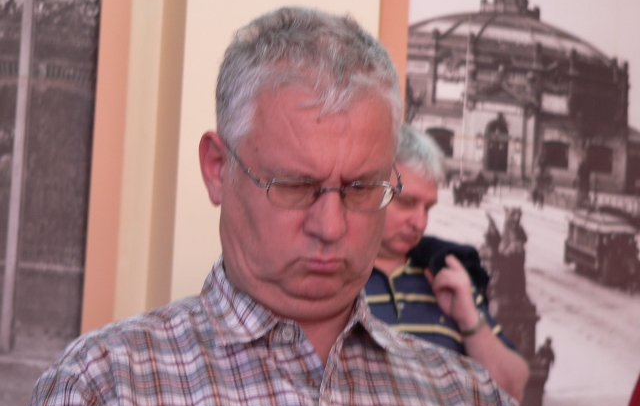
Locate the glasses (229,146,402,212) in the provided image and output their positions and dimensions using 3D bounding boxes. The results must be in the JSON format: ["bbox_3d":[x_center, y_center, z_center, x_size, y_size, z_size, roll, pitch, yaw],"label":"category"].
[{"bbox_3d":[-0.005,-0.030,2.080,0.145,0.042,0.138,2,24,-15],"label":"glasses"}]

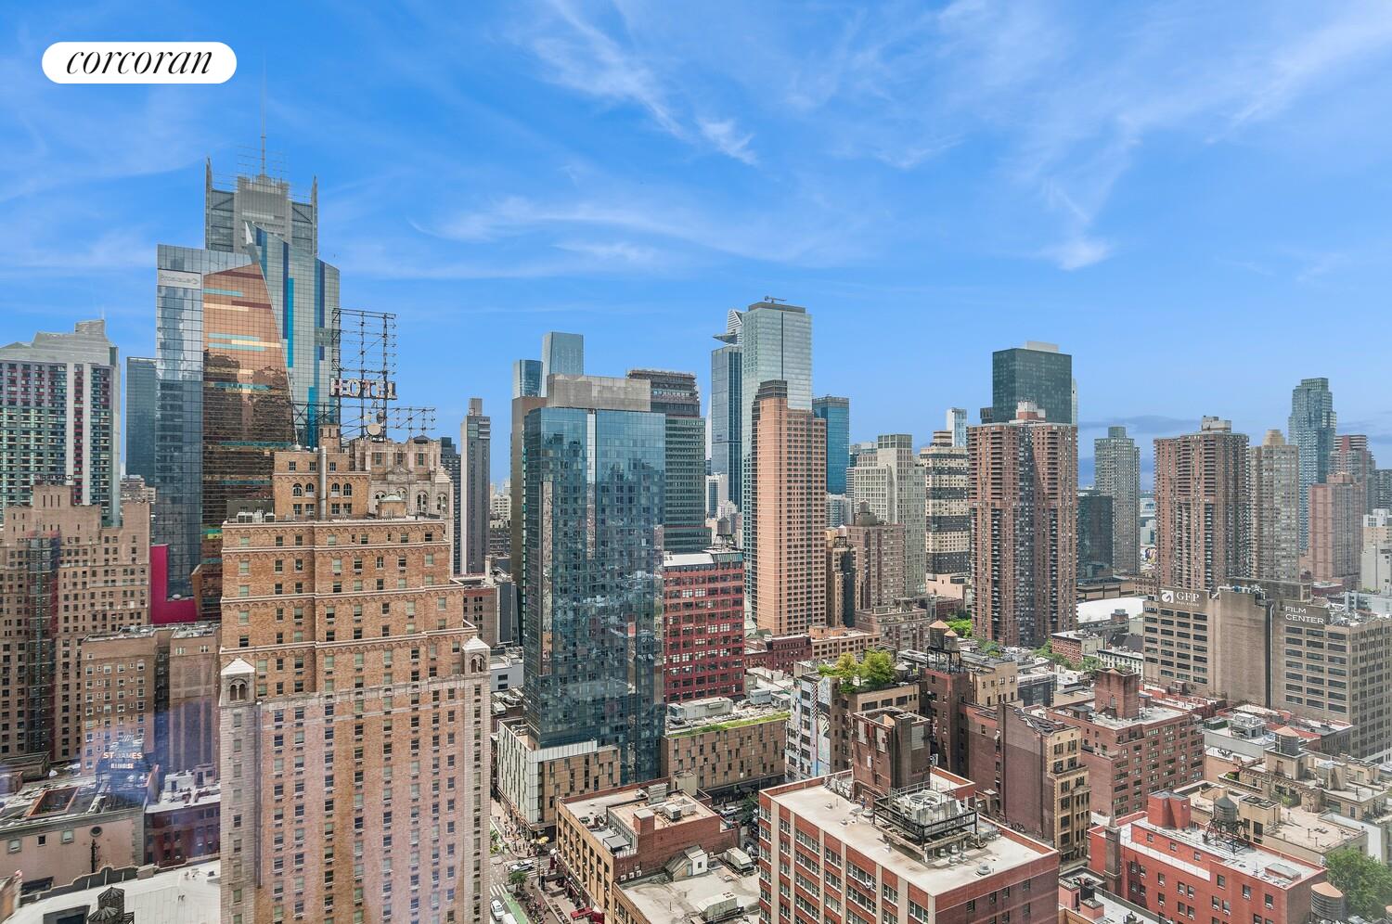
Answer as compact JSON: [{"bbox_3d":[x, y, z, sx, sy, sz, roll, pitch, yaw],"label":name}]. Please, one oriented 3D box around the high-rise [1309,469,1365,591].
[{"bbox_3d":[485.310,55.480,555.660,28.800,97.900,24.700,0,-1,-29],"label":"high-rise"}]

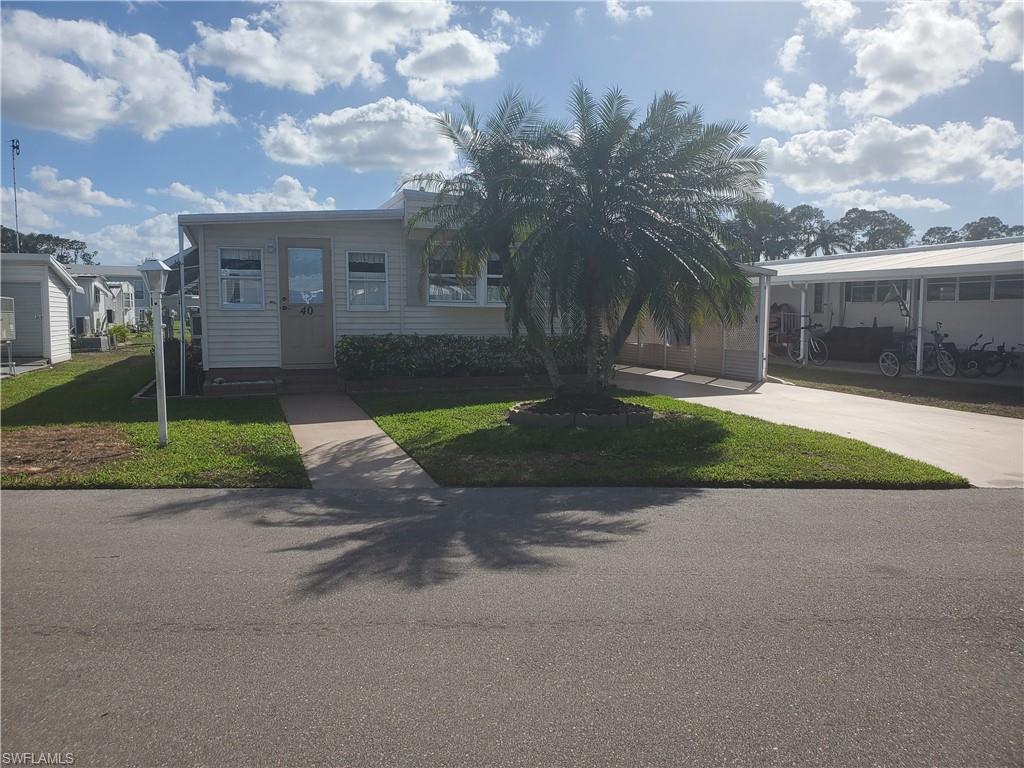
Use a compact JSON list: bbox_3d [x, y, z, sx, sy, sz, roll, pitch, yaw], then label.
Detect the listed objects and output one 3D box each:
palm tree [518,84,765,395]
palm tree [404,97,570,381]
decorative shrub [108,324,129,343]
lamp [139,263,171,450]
[{"bbox_3d":[1.670,-1.840,9.950,3.150,3.980,3.000,0,5,0],"label":"palm tree"},{"bbox_3d":[-0.300,-1.830,10.100,2.250,3.880,2.250,0,5,0],"label":"palm tree"},{"bbox_3d":[-18.400,-2.360,36.000,0.950,0.880,0.900,0,5,0],"label":"decorative shrub"},{"bbox_3d":[-3.620,-0.315,7.900,0.260,1.940,0.260,-1,5,-4],"label":"lamp"}]

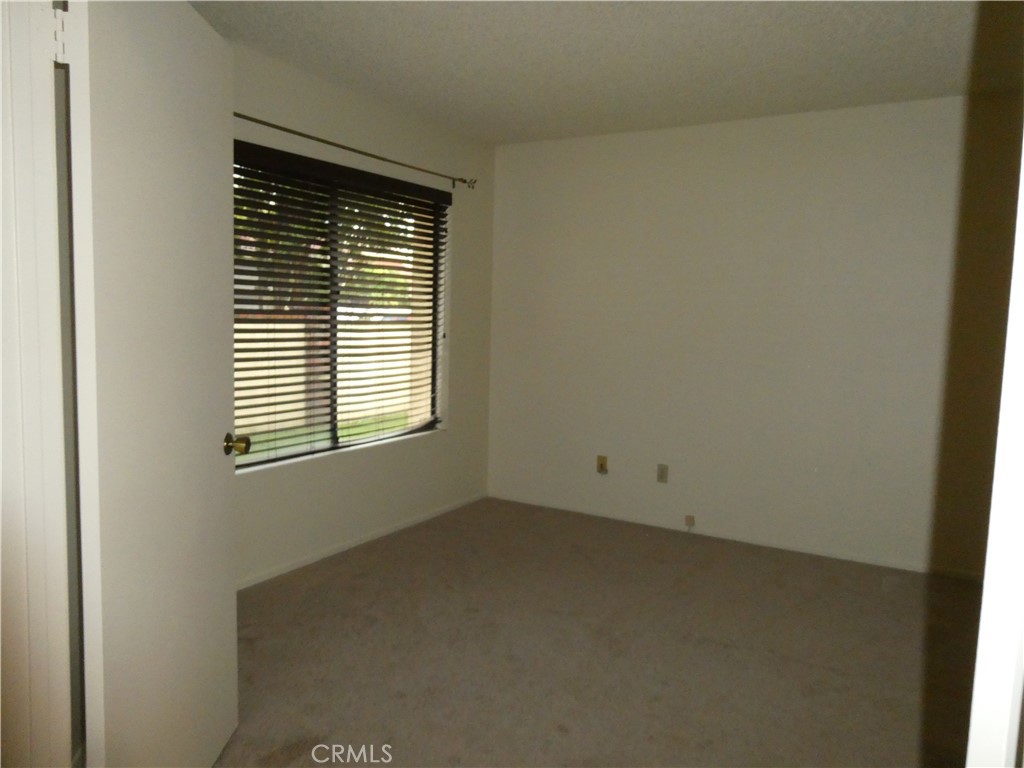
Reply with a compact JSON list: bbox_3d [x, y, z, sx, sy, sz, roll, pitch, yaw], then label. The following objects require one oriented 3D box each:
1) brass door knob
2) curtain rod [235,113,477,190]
[{"bbox_3d":[-0.798,0.177,2.080,0.062,0.065,0.065,1,5,-2],"label":"brass door knob"},{"bbox_3d":[-0.790,-1.183,3.631,0.090,0.080,2.200,5,6,30],"label":"curtain rod"}]

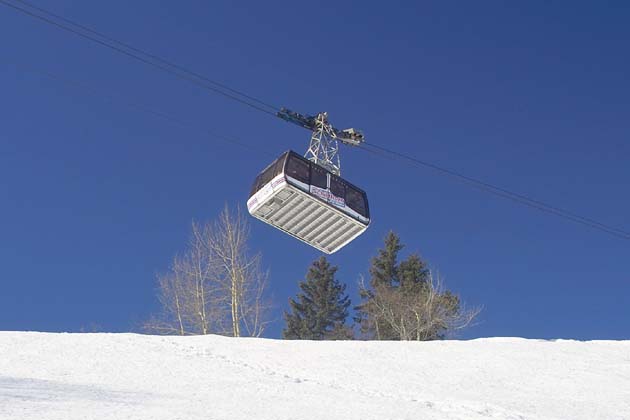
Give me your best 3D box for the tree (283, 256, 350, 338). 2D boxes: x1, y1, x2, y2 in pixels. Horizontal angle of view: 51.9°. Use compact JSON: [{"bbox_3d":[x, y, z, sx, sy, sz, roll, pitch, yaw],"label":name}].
[{"bbox_3d":[0.241,8.023,57.498,6.000,9.300,6.000,2,-38,0],"label":"tree"}]

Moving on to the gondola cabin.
[{"bbox_3d":[-0.217,-0.387,37.624,6.000,2.700,3.450,28,-45,-29],"label":"gondola cabin"}]

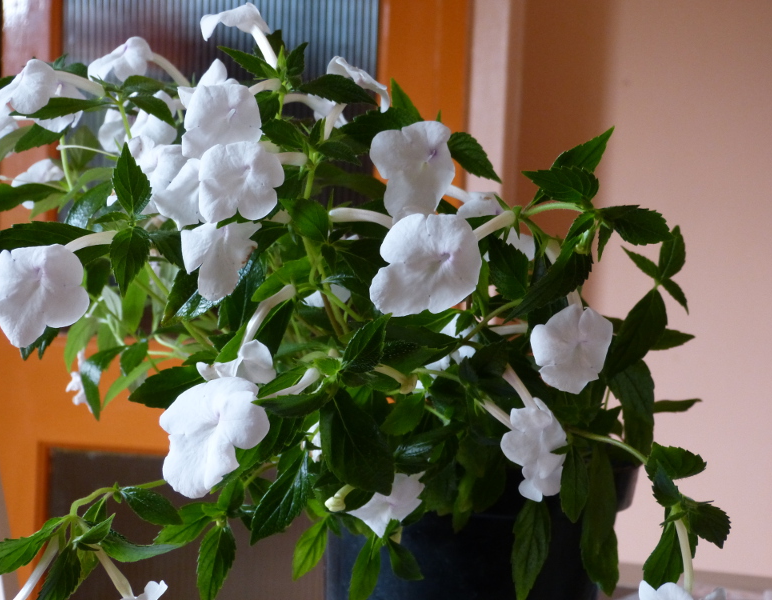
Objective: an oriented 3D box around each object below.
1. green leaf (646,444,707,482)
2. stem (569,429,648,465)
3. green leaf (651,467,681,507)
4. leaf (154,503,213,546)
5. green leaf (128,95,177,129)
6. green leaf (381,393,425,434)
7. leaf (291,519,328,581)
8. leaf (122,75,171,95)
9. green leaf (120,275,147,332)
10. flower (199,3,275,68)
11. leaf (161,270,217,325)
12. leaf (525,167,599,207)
[{"bbox_3d":[0.145,0.081,0.647,0.029,0.020,0.010,-2,-33,10],"label":"green leaf"},{"bbox_3d":[0.110,0.072,0.640,0.043,0.009,0.008,24,0,0],"label":"stem"},{"bbox_3d":[0.135,0.090,0.625,0.012,0.021,0.009,-24,0,8],"label":"green leaf"},{"bbox_3d":[-0.093,0.107,0.600,0.030,0.008,0.018,-23,38,-10],"label":"leaf"},{"bbox_3d":[-0.124,-0.099,0.685,0.034,0.007,0.016,32,38,17],"label":"green leaf"},{"bbox_3d":[0.009,0.058,0.660,0.019,0.029,0.009,46,-6,-8],"label":"green leaf"},{"bbox_3d":[-0.037,0.124,0.640,0.016,0.033,0.010,29,0,8],"label":"leaf"},{"bbox_3d":[-0.122,-0.108,0.660,0.027,0.008,0.017,-2,25,-33],"label":"leaf"},{"bbox_3d":[-0.141,0.002,0.720,0.015,0.033,0.009,9,0,0],"label":"green leaf"},{"bbox_3d":[-0.080,-0.142,0.700,0.040,0.034,0.038,-20,-22,-9],"label":"flower"},{"bbox_3d":[-0.103,-0.004,0.665,0.021,0.043,0.010,18,-31,26],"label":"leaf"},{"bbox_3d":[0.088,-0.057,0.650,0.045,0.019,0.010,20,-42,-26],"label":"leaf"}]

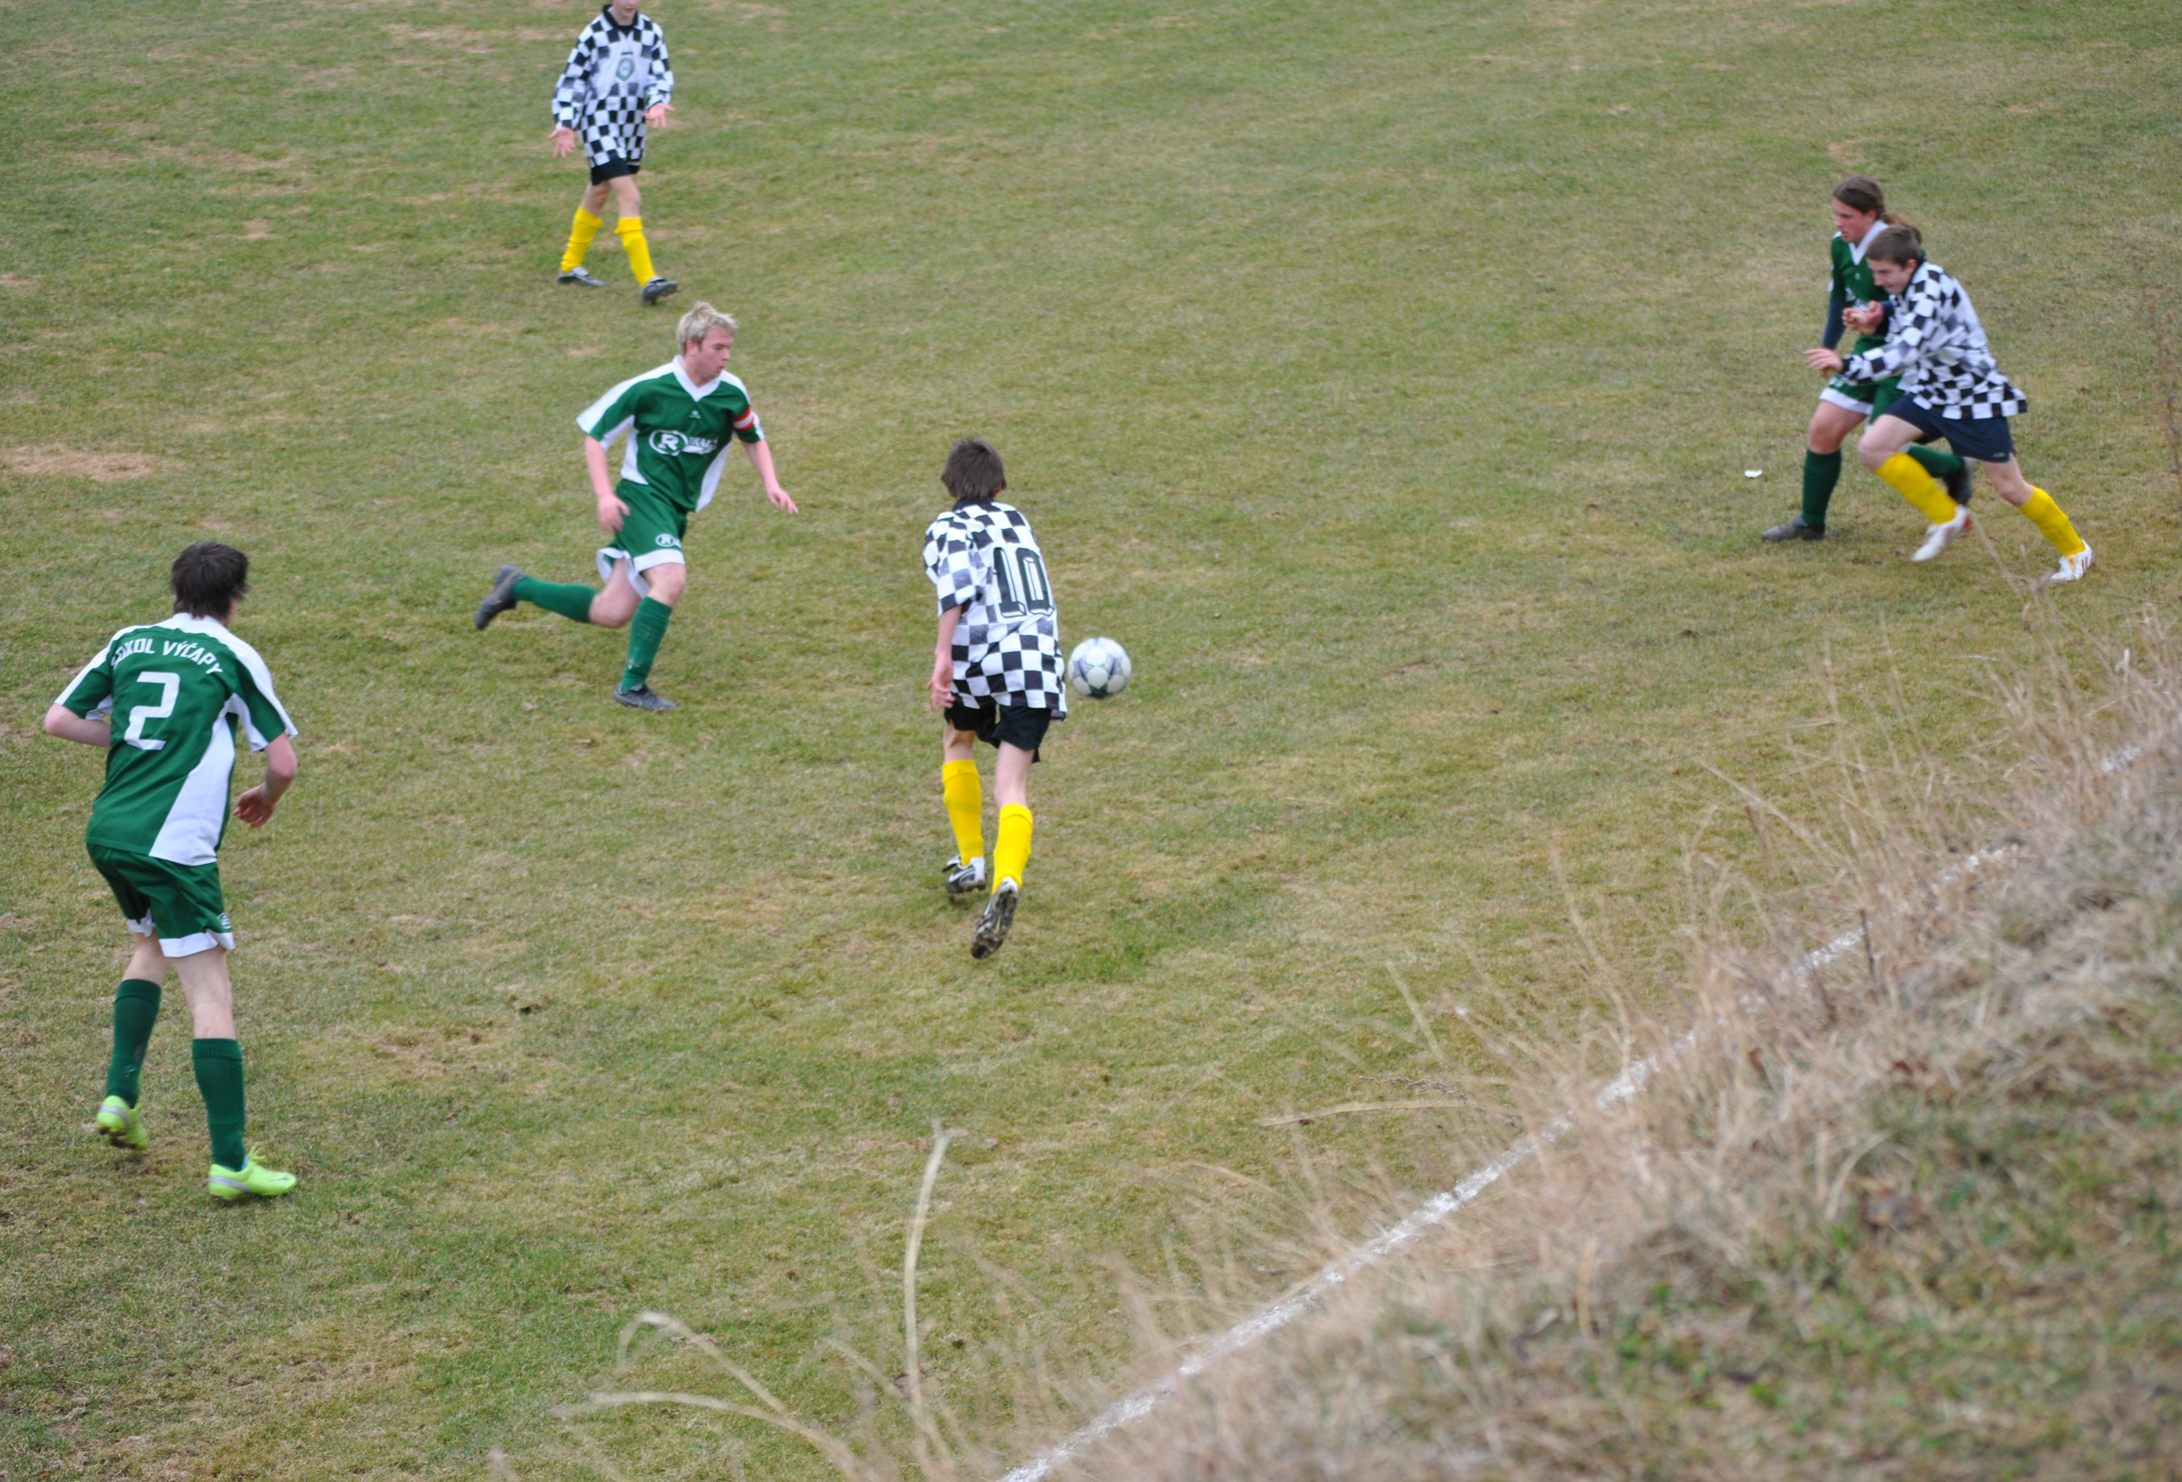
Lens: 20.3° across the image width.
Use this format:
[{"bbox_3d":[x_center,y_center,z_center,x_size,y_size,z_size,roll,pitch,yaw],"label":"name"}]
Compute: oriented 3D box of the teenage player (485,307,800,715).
[{"bbox_3d":[-1.641,-0.921,22.026,1.050,1.500,0.820,11,16,41],"label":"teenage player"}]

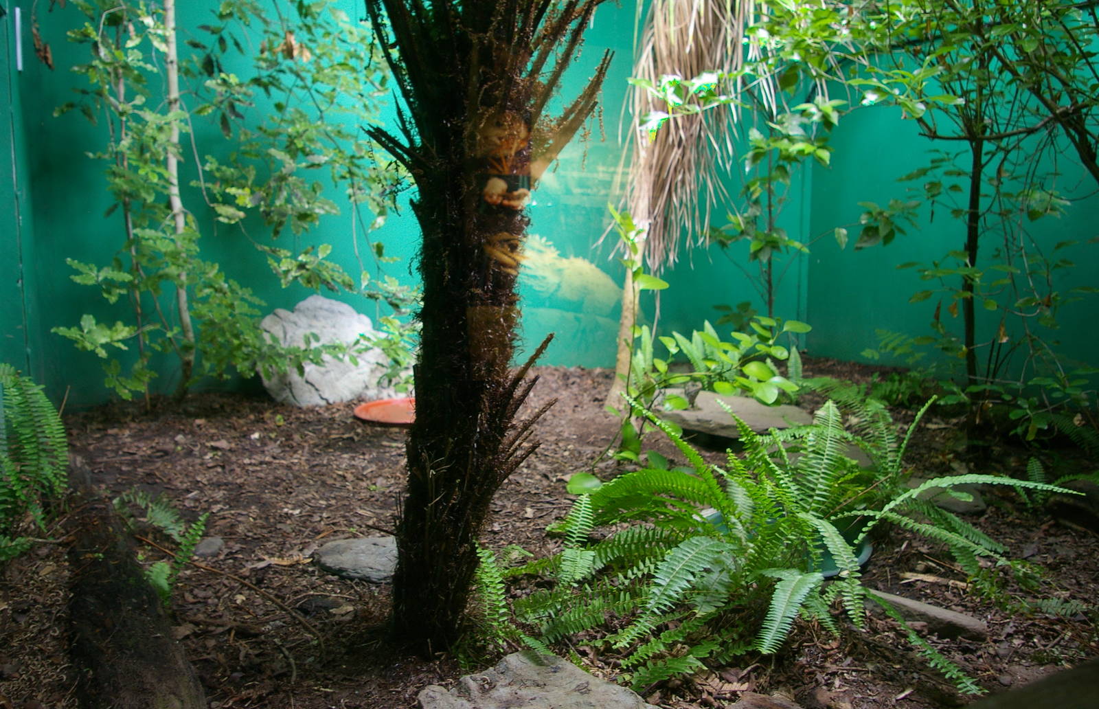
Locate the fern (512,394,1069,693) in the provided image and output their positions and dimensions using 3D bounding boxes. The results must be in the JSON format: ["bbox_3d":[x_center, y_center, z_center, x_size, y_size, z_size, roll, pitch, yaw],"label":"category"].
[{"bbox_3d":[0.538,0.292,1.840,1.150,0.400,0.950,2,6,14],"label":"fern"}]

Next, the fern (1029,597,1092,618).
[{"bbox_3d":[1.029,0.507,1.660,0.120,0.035,0.080,1,6,12],"label":"fern"}]

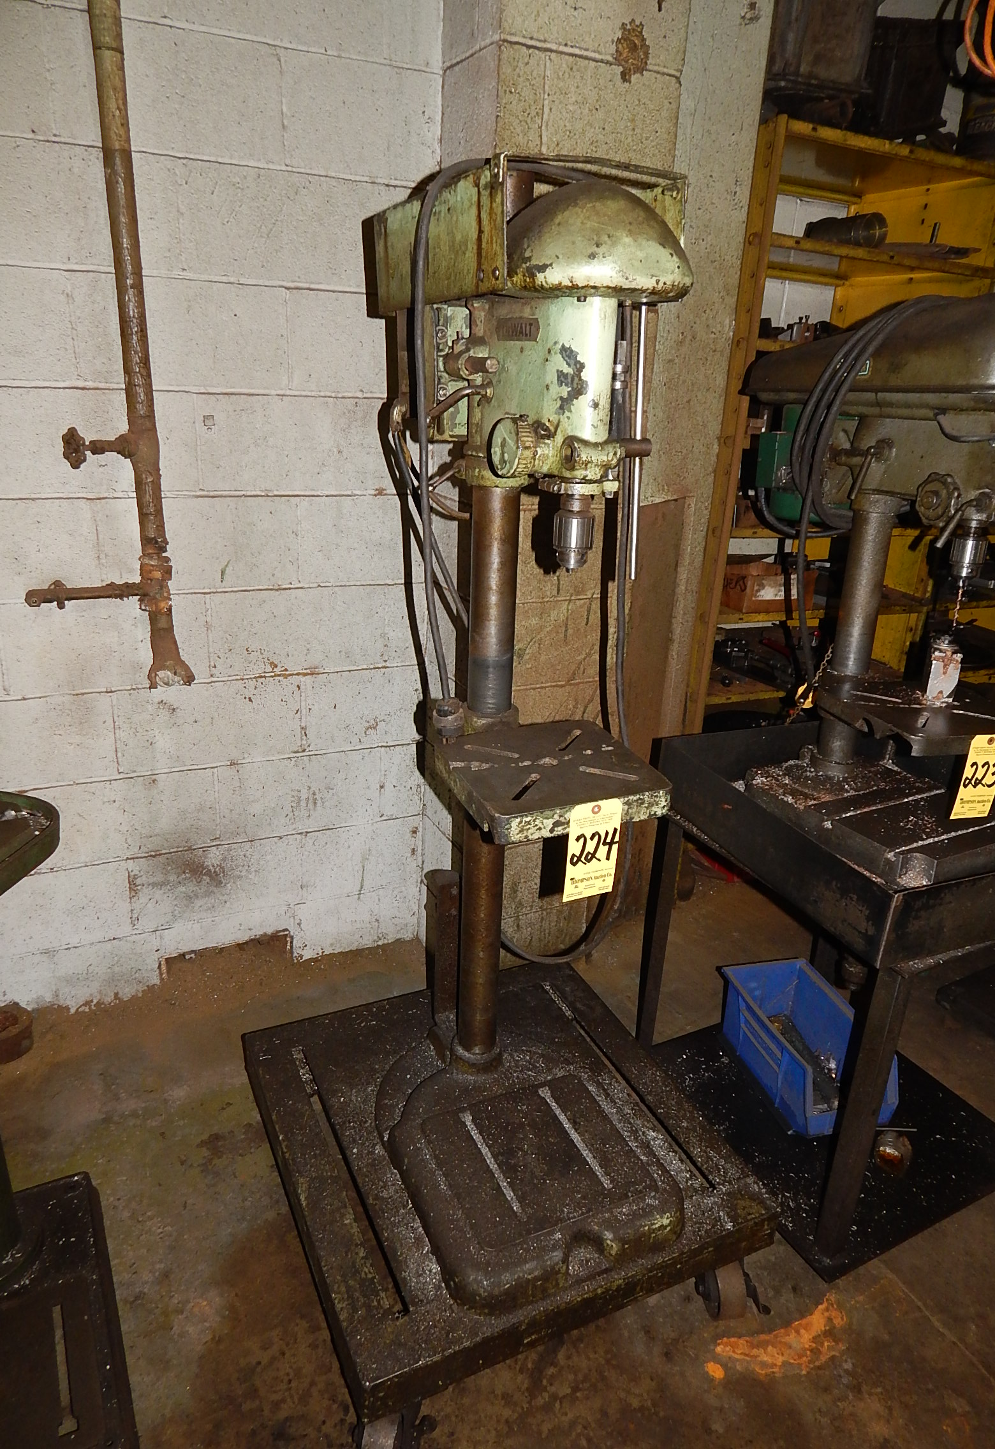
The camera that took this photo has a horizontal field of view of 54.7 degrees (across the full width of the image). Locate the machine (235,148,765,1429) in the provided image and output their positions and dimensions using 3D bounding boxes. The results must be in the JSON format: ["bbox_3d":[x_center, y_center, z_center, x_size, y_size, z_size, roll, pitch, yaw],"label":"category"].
[{"bbox_3d":[0.009,0.098,1.520,0.715,1.725,0.785,-7,24,-23],"label":"machine"}]

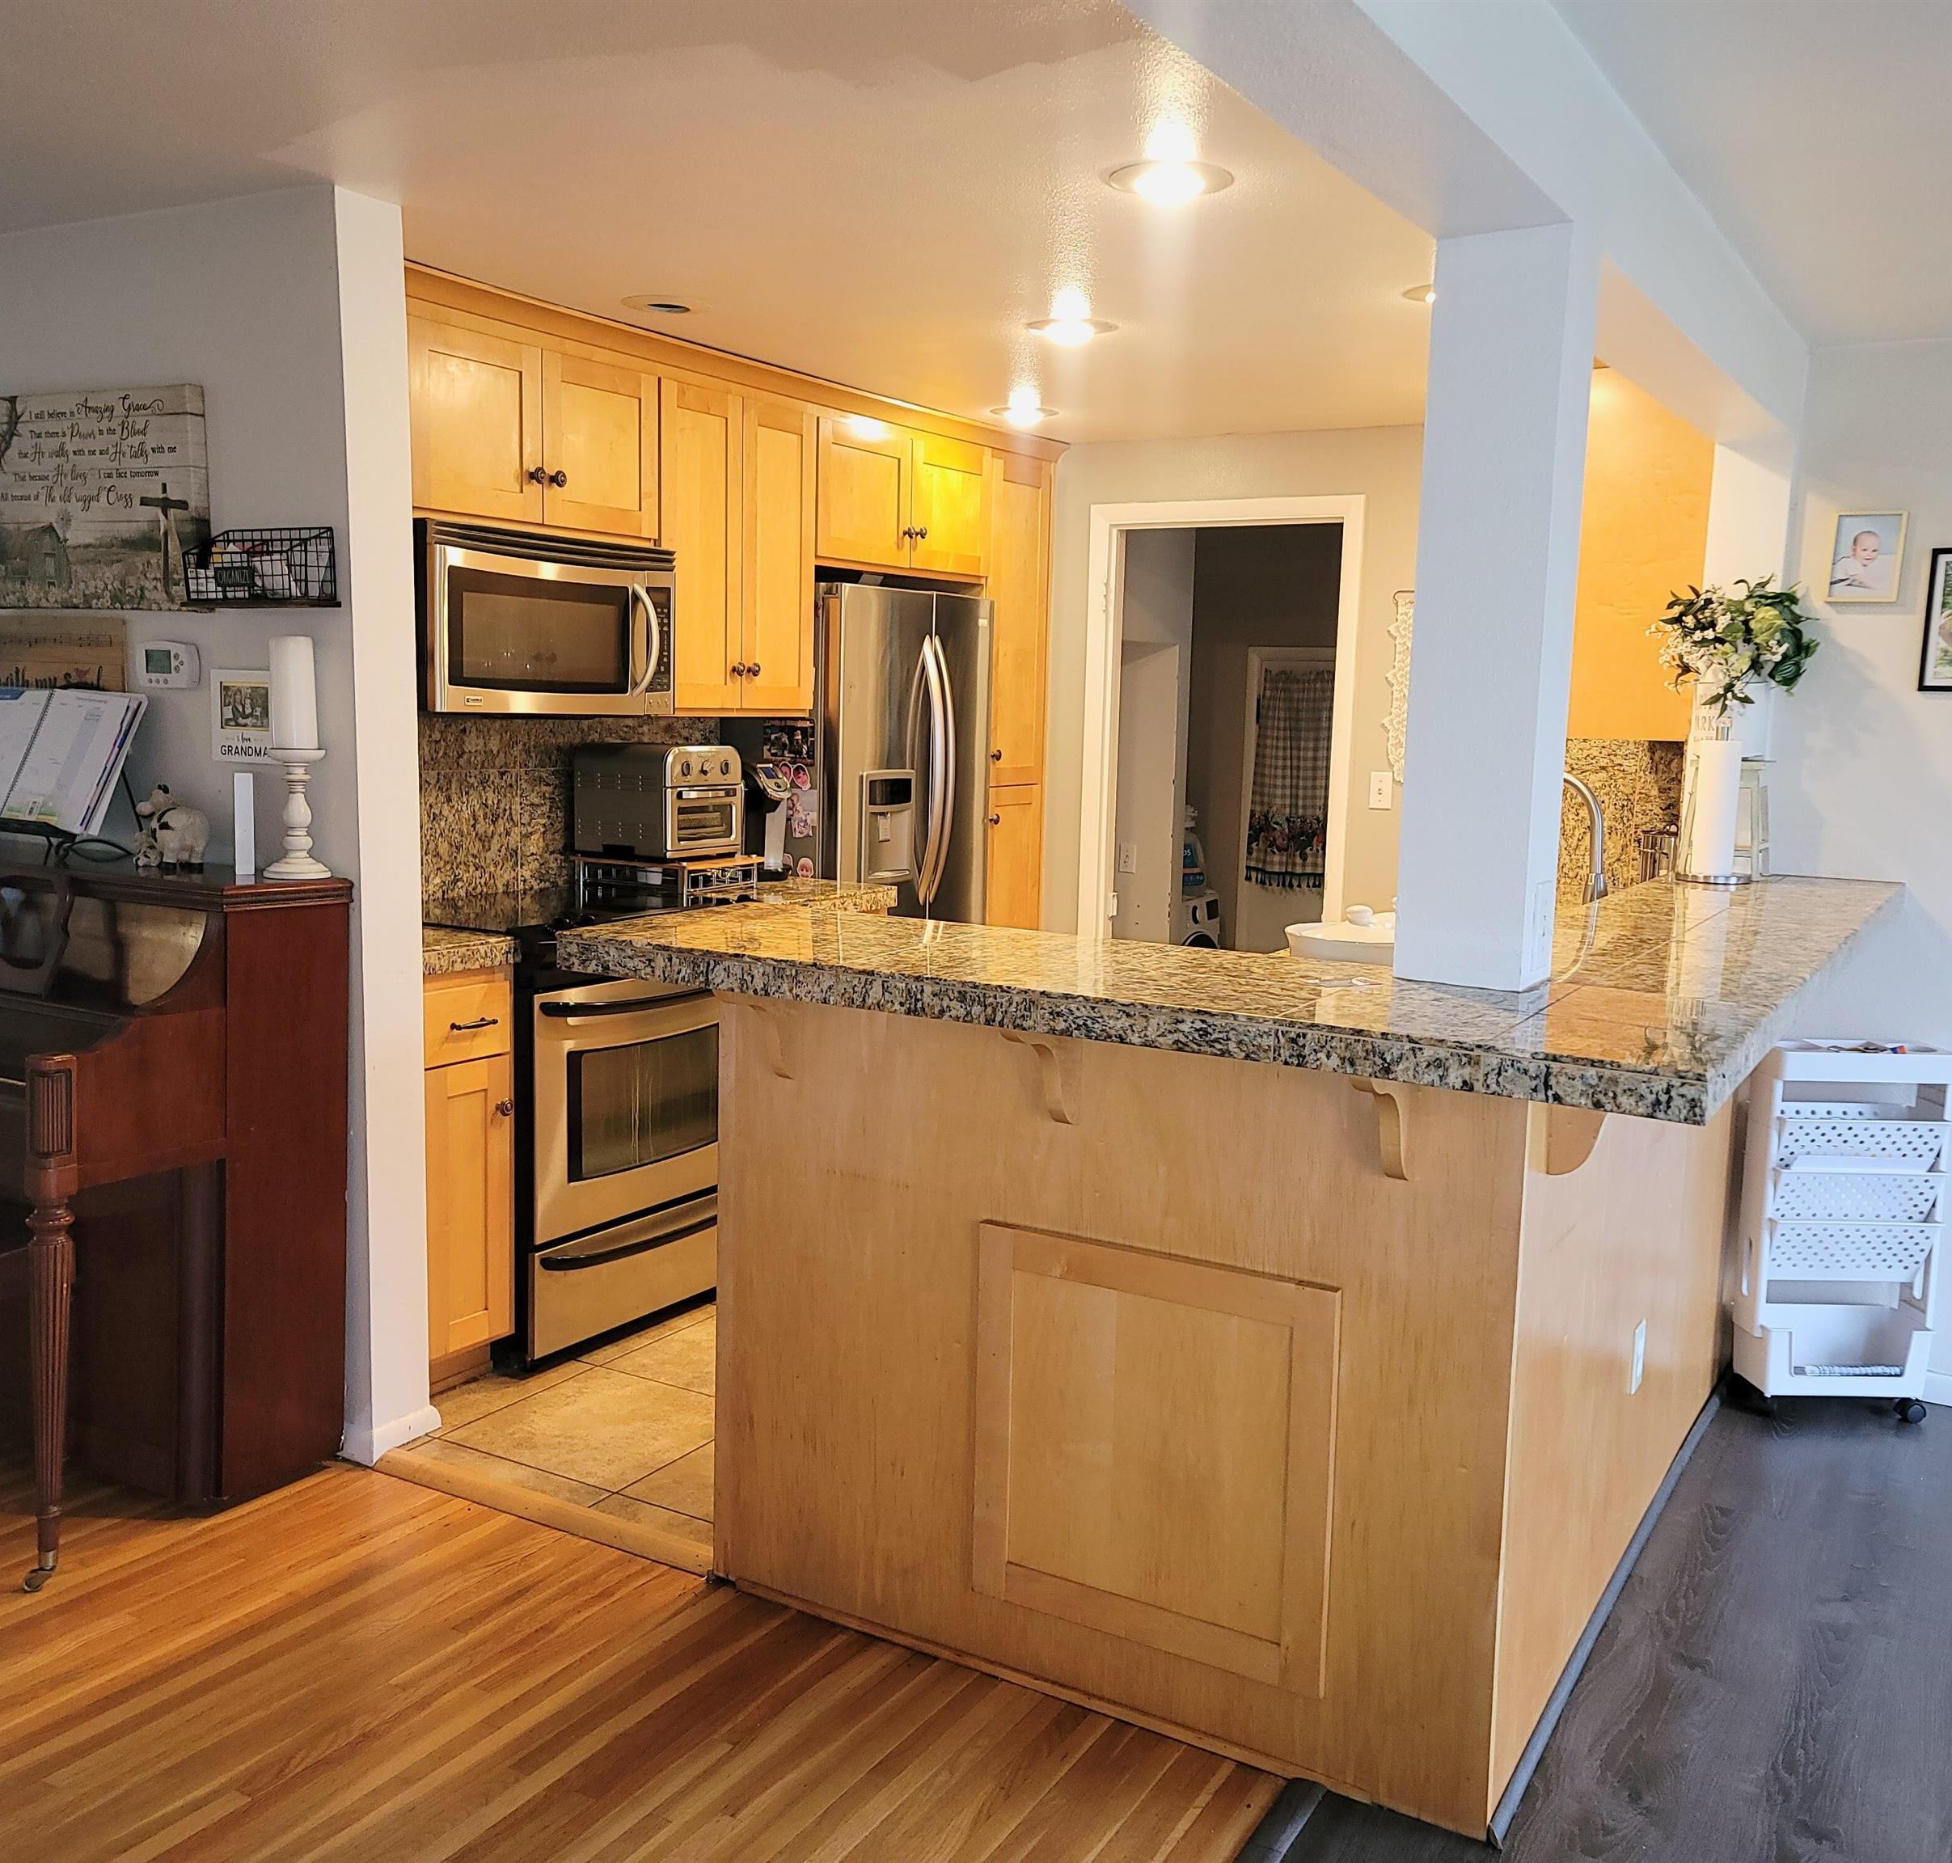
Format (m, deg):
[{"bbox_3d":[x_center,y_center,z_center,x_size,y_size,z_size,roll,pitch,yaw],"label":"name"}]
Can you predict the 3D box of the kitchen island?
[{"bbox_3d":[0.640,0.495,3.142,1.508,1.096,2.435,6,8,30],"label":"kitchen island"}]

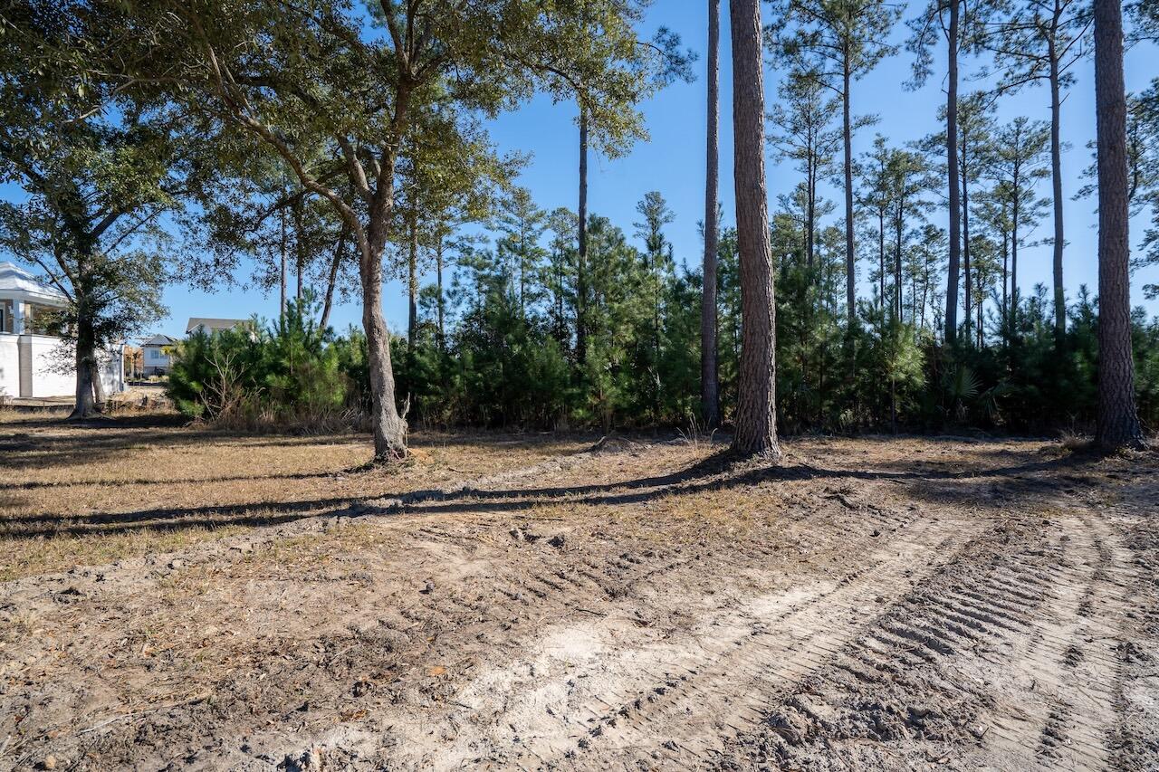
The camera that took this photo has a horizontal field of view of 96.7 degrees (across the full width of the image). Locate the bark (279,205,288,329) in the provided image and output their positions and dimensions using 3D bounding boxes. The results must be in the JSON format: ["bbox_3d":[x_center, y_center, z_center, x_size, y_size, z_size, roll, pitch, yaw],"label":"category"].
[{"bbox_3d":[-14.924,-6.034,26.000,0.277,6.220,0.277,0,0,0],"label":"bark"}]

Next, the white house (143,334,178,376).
[{"bbox_3d":[-56.918,-4.184,70.000,6.000,6.200,6.000,0,0,-21],"label":"white house"}]

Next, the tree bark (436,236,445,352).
[{"bbox_3d":[-7.016,-4.662,26.000,0.269,5.850,0.269,-1,0,0],"label":"tree bark"}]

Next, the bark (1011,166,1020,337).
[{"bbox_3d":[23.678,-7.335,28.000,0.280,9.350,0.280,0,0,40],"label":"bark"}]

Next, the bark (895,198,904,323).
[{"bbox_3d":[18.645,-7.331,30.000,0.292,7.280,0.292,-1,0,32],"label":"bark"}]

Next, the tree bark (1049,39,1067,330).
[{"bbox_3d":[18.530,-7.560,20.000,0.362,11.320,0.362,-1,0,43],"label":"tree bark"}]

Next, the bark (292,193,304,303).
[{"bbox_3d":[-14.102,-6.948,26.000,0.279,5.300,0.279,0,0,0],"label":"bark"}]

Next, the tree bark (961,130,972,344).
[{"bbox_3d":[20.293,-7.785,27.000,0.276,11.010,0.276,0,0,37],"label":"tree bark"}]

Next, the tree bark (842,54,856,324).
[{"bbox_3d":[12.040,-8.775,23.000,0.324,12.050,0.324,-1,0,28],"label":"tree bark"}]

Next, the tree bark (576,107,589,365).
[{"bbox_3d":[0.105,-5.837,20.000,0.352,9.990,0.352,1,0,0],"label":"tree bark"}]

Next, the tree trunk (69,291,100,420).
[{"bbox_3d":[-15.345,-0.928,16.000,0.550,3.990,0.550,0,0,-44],"label":"tree trunk"}]

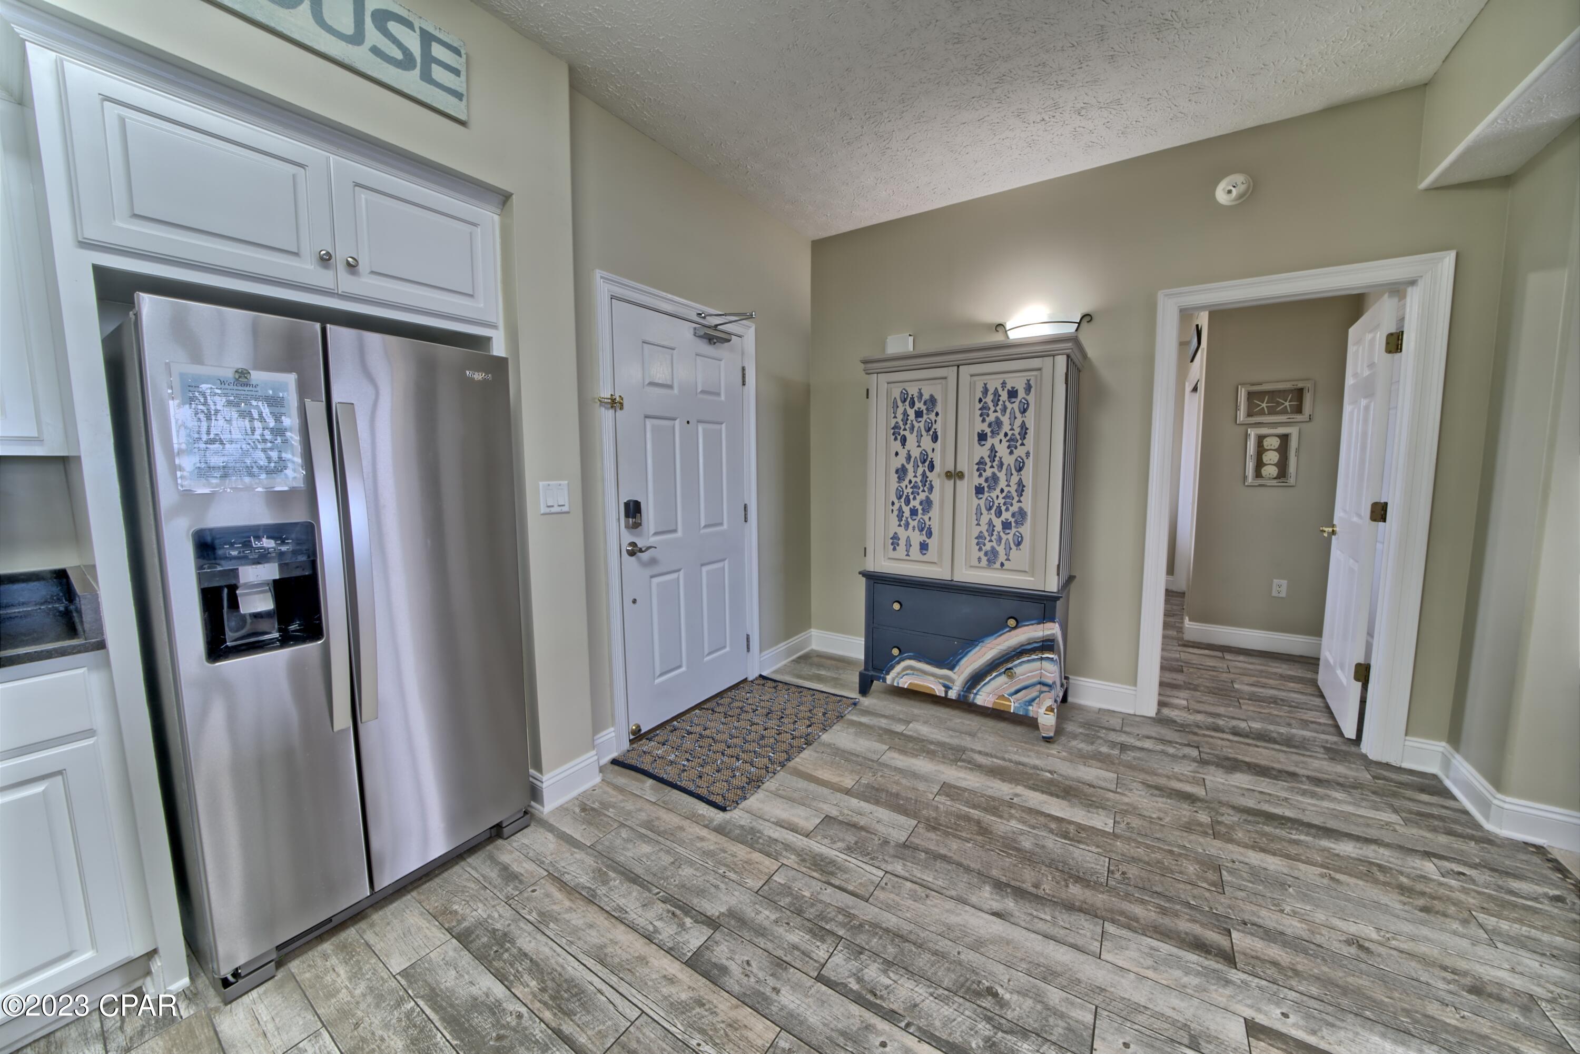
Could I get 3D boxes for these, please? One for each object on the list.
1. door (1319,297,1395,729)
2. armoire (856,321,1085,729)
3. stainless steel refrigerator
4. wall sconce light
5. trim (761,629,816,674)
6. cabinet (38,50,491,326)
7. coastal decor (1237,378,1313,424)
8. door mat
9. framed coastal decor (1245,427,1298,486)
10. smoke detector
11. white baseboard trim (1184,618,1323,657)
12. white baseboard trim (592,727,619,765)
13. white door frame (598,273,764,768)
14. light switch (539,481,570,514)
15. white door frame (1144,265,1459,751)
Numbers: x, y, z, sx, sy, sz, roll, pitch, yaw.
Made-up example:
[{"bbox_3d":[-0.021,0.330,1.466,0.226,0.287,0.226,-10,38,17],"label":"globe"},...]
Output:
[{"bbox_3d":[2.848,-0.042,2.659,0.037,2.025,0.775,4,7,38],"label":"door"},{"bbox_3d":[0.957,0.044,2.864,1.028,1.858,0.518,3,7,32],"label":"armoire"},{"bbox_3d":[-1.451,0.269,1.726,0.790,1.670,0.810,3,7,35],"label":"stainless steel refrigerator"},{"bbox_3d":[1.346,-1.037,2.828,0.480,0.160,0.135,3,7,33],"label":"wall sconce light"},{"bbox_3d":[-0.006,0.856,3.624,0.017,0.141,0.641,3,7,33],"label":"trim"},{"bbox_3d":[-1.508,-0.851,1.629,0.550,0.410,0.910,3,7,35],"label":"cabinet"},{"bbox_3d":[3.266,-0.835,3.554,0.382,0.266,0.035,3,7,32],"label":"coastal decor"},{"bbox_3d":[-0.213,1.001,2.660,0.660,0.012,1.165,3,7,33],"label":"door mat"},{"bbox_3d":[3.317,-0.483,3.628,0.264,0.388,0.028,3,7,33],"label":"framed coastal decor"},{"bbox_3d":[2.017,-1.538,2.390,0.132,0.132,0.045,3,7,33],"label":"smoke detector"},{"bbox_3d":[3.318,0.810,3.773,0.790,0.141,0.017,3,7,33],"label":"white baseboard trim"},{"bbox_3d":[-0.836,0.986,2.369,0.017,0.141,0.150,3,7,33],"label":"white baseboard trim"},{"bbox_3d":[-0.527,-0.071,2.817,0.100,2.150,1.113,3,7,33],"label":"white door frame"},{"bbox_3d":[-0.877,-0.108,1.974,0.012,0.117,0.116,3,7,34],"label":"light switch"},{"bbox_3d":[2.251,-0.056,2.468,0.957,2.136,0.130,3,7,33],"label":"white door frame"}]

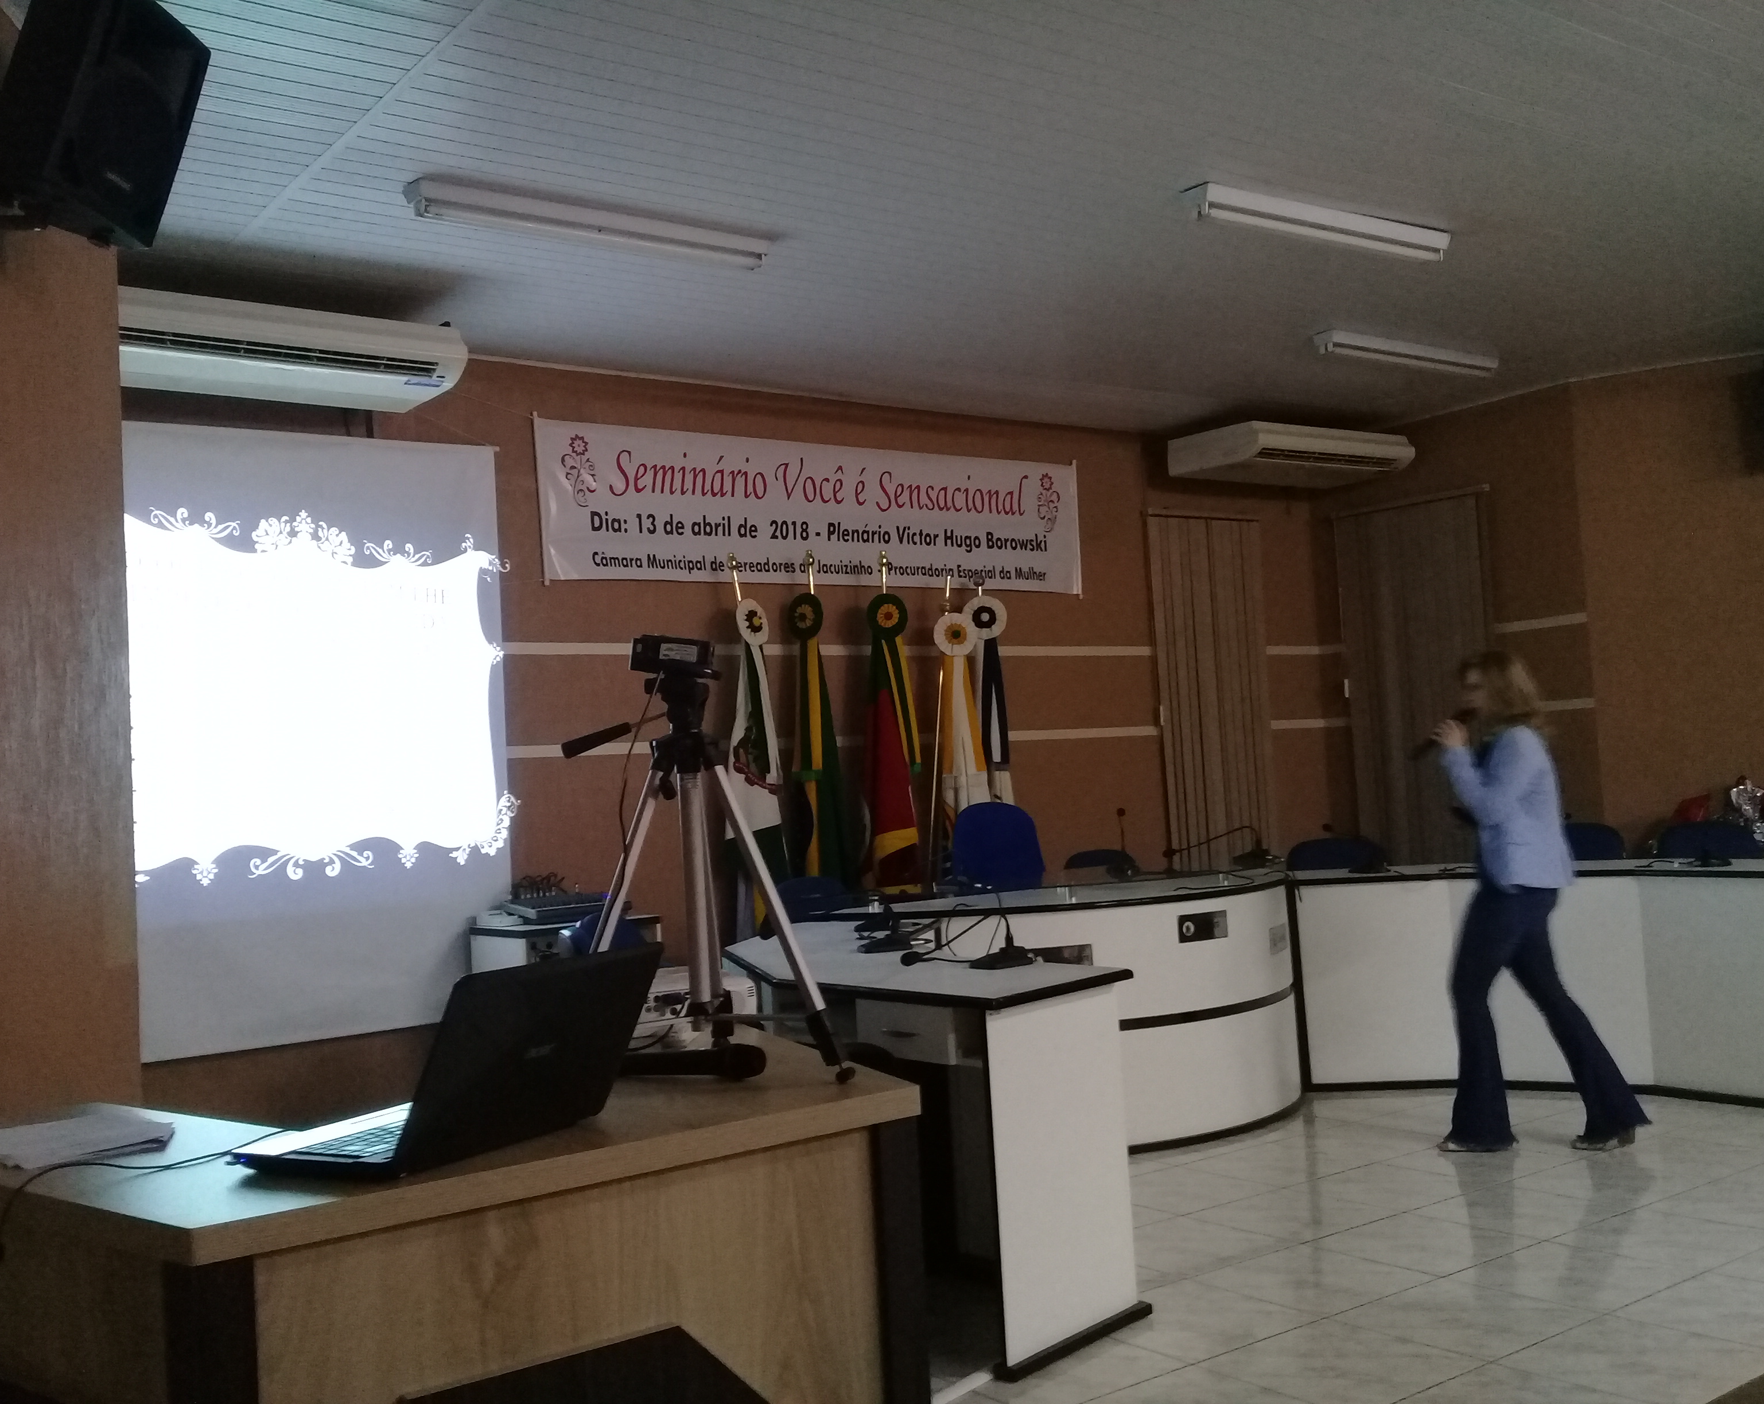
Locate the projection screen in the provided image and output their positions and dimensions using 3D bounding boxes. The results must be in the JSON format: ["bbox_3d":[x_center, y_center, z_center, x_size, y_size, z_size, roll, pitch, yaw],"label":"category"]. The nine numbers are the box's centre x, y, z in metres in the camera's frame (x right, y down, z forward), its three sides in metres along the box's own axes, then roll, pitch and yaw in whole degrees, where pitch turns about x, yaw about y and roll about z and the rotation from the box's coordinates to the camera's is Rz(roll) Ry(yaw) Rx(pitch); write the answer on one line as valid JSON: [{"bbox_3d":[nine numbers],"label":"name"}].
[{"bbox_3d":[-2.310,0.127,6.719,1.750,2.470,0.050,-1,-4,-36],"label":"projection screen"}]

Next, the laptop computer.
[{"bbox_3d":[-0.538,0.439,2.140,0.383,0.250,0.385,-5,-3,30],"label":"laptop computer"}]

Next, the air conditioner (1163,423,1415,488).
[{"bbox_3d":[2.391,-1.424,9.754,1.360,0.210,0.635,-1,-3,-37],"label":"air conditioner"}]

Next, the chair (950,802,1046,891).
[{"bbox_3d":[0.584,1.002,7.040,0.620,1.170,0.620,-2,-3,-23],"label":"chair"}]

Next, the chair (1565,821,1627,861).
[{"bbox_3d":[3.025,1.032,7.278,0.540,0.980,0.580,-4,-3,25],"label":"chair"}]

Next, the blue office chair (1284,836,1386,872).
[{"bbox_3d":[1.947,1.061,7.268,0.580,0.930,0.580,-5,-4,30],"label":"blue office chair"}]

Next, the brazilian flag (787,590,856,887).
[{"bbox_3d":[-0.268,0.272,7.658,0.350,1.560,0.200,-1,-3,-37],"label":"brazilian flag"}]

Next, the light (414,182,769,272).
[{"bbox_3d":[-0.922,-1.538,5.489,1.250,0.100,0.115,-1,-3,-37],"label":"light"}]

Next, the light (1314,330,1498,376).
[{"bbox_3d":[2.537,-1.655,8.057,1.230,0.090,0.125,-1,-4,-36],"label":"light"}]

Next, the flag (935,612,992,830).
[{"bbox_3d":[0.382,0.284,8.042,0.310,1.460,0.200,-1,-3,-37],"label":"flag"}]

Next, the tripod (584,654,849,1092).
[{"bbox_3d":[-0.278,0.290,2.936,0.468,0.715,0.504,-5,-4,34],"label":"tripod"}]

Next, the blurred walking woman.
[{"bbox_3d":[2.154,0.662,5.647,0.670,1.660,0.480,-4,-3,16],"label":"blurred walking woman"}]

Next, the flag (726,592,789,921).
[{"bbox_3d":[-0.571,0.306,7.575,0.380,1.580,0.270,-1,-4,-38],"label":"flag"}]

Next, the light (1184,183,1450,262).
[{"bbox_3d":[1.548,-1.655,5.865,1.250,0.100,0.115,-1,-3,-35],"label":"light"}]

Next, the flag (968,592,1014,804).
[{"bbox_3d":[0.523,0.283,8.383,0.400,1.560,0.270,-2,-3,-21],"label":"flag"}]

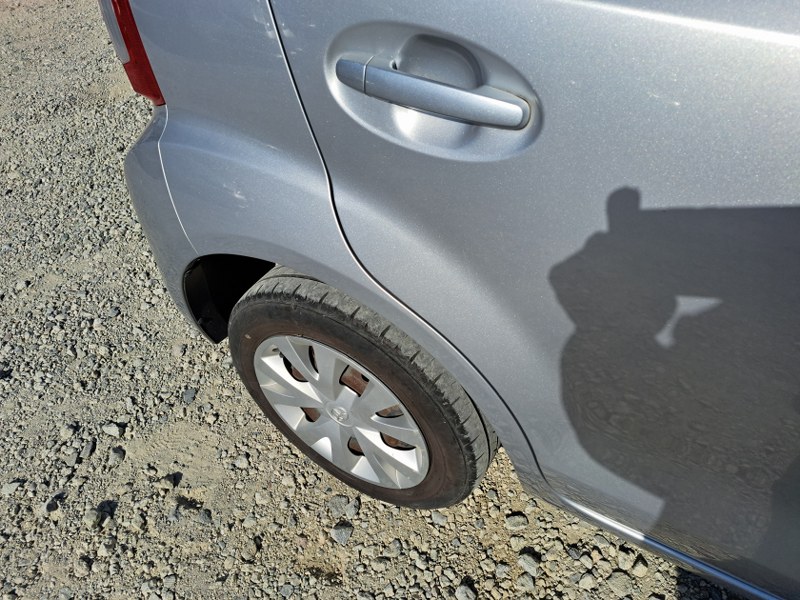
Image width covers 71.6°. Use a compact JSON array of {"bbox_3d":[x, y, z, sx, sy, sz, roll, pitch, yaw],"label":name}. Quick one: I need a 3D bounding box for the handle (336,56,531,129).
[{"bbox_3d":[0.029,-0.209,0.551,0.210,0.031,0.038,23,49,21],"label":"handle"}]

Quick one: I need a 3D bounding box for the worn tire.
[{"bbox_3d":[-0.077,0.175,1.113,0.580,0.575,0.170,20,48,24],"label":"worn tire"}]

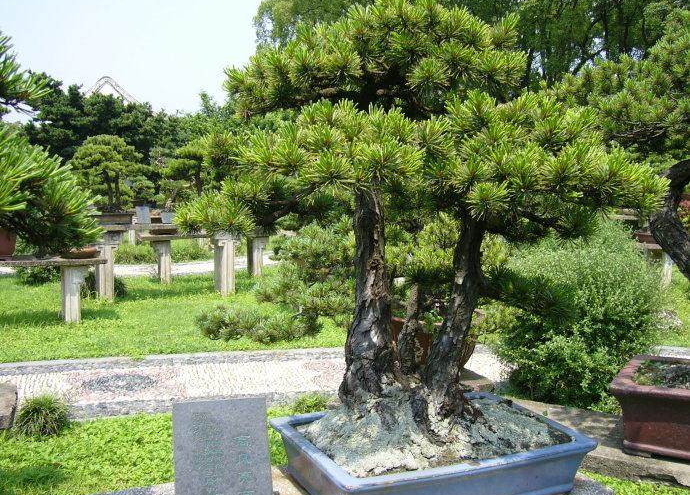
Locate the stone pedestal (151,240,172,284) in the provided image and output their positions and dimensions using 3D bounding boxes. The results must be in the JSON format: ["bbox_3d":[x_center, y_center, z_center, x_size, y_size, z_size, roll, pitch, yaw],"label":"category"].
[{"bbox_3d":[-3.159,0.247,12.005,0.379,0.754,0.280,-1,5,-12],"label":"stone pedestal"}]

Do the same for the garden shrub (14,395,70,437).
[{"bbox_3d":[-2.004,1.113,4.620,0.371,0.271,0.330,0,4,0],"label":"garden shrub"}]

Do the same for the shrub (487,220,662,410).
[{"bbox_3d":[1.812,0.453,5.501,1.390,1.347,1.250,0,4,0],"label":"shrub"}]

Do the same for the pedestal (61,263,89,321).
[{"bbox_3d":[-3.259,0.556,8.418,0.326,0.692,0.260,-1,4,-10],"label":"pedestal"}]

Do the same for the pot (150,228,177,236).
[{"bbox_3d":[-3.114,-0.266,11.965,0.446,0.137,0.370,0,4,0],"label":"pot"}]

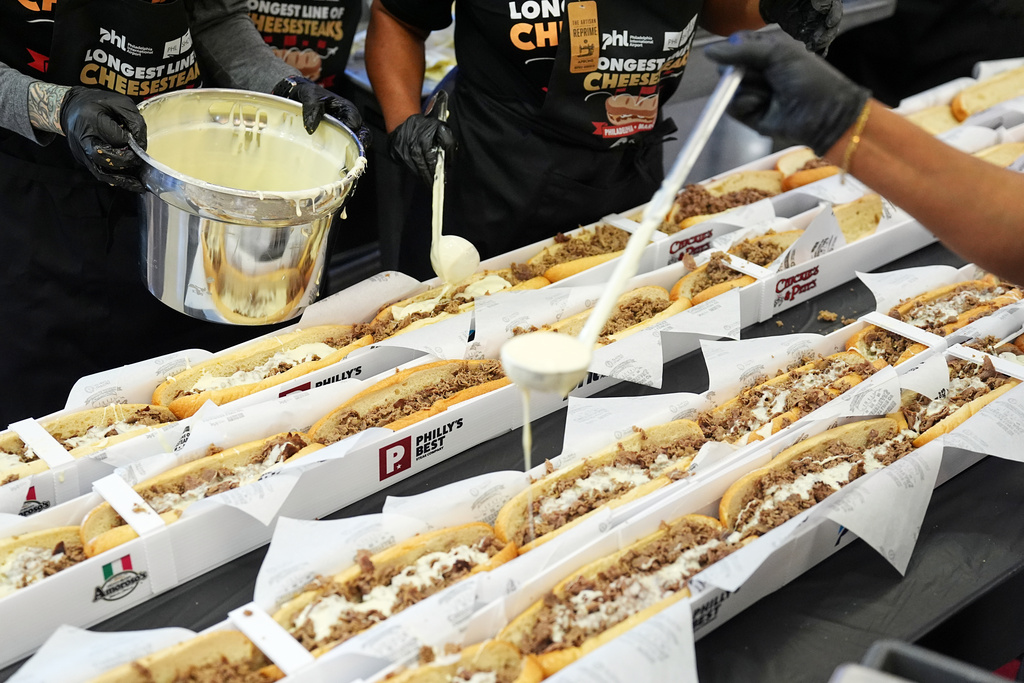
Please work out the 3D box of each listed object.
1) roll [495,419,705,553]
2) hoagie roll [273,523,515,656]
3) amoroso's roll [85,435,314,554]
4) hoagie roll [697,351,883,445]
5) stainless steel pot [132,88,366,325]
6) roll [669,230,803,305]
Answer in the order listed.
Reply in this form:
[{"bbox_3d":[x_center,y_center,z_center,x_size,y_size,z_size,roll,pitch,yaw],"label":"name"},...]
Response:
[{"bbox_3d":[0.104,0.162,1.482,0.292,0.068,0.089,-22,35,-33],"label":"roll"},{"bbox_3d":[-0.115,0.249,1.328,0.280,0.068,0.088,-22,35,-33],"label":"hoagie roll"},{"bbox_3d":[-0.320,0.168,1.477,0.281,0.068,0.088,-22,35,-33],"label":"amoroso's roll"},{"bbox_3d":[0.326,0.074,1.635,0.280,0.068,0.089,-22,35,-33],"label":"hoagie roll"},{"bbox_3d":[-0.350,-0.169,1.797,0.295,0.203,0.295,10,32,-6],"label":"stainless steel pot"},{"bbox_3d":[0.325,-0.088,1.925,0.280,0.068,0.088,-22,35,-33],"label":"roll"}]

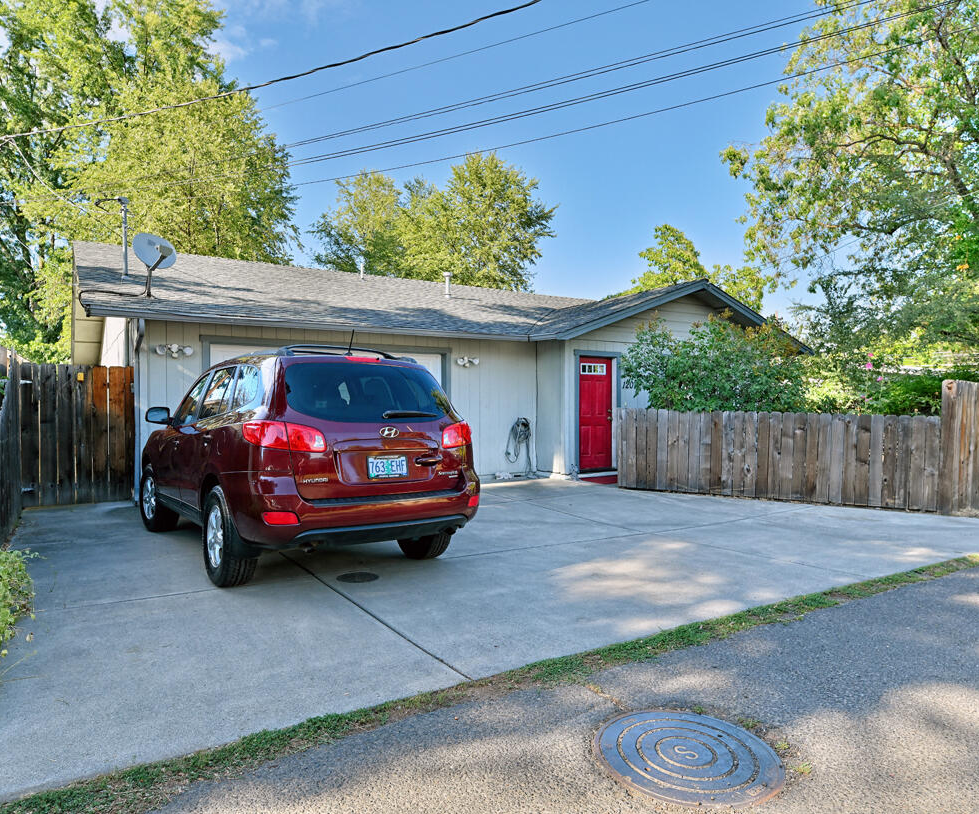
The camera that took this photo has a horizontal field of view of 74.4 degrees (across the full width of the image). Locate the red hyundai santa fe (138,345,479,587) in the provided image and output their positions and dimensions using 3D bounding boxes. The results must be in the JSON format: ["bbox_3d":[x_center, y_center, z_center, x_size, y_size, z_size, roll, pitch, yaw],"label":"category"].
[{"bbox_3d":[-2.054,0.452,6.310,1.890,1.770,4.680,-1,1,-36],"label":"red hyundai santa fe"}]

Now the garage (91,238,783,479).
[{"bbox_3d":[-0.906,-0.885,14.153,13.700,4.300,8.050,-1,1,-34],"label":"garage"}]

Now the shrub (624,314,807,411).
[{"bbox_3d":[4.067,-0.167,11.699,3.000,2.980,2.500,-1,1,-34],"label":"shrub"}]

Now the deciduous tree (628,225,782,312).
[{"bbox_3d":[7.153,-2.552,22.473,6.200,7.800,5.800,0,1,0],"label":"deciduous tree"}]

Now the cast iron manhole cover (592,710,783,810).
[{"bbox_3d":[0.776,1.371,2.545,0.700,0.040,0.700,0,1,0],"label":"cast iron manhole cover"}]

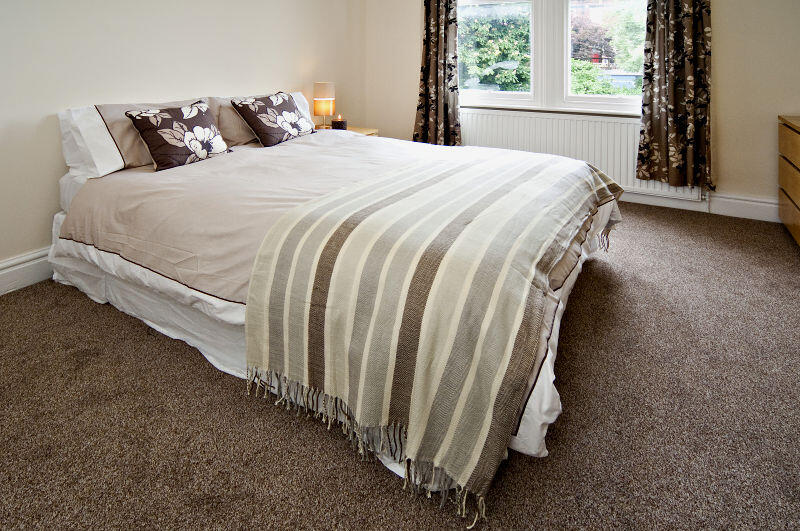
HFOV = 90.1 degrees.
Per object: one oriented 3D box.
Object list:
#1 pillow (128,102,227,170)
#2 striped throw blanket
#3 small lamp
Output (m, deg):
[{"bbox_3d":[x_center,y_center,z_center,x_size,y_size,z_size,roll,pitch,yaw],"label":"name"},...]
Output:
[{"bbox_3d":[-1.224,-0.745,2.234,0.150,0.430,0.460,-37,-1,36],"label":"pillow"},{"bbox_3d":[0.330,-0.080,1.720,0.980,0.550,1.750,12,26,26],"label":"striped throw blanket"},{"bbox_3d":[-0.645,-1.354,3.380,0.185,0.390,0.185,0,23,0],"label":"small lamp"}]

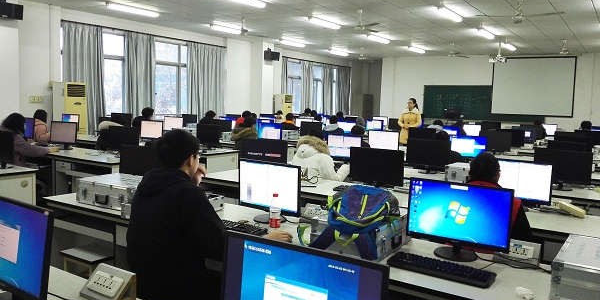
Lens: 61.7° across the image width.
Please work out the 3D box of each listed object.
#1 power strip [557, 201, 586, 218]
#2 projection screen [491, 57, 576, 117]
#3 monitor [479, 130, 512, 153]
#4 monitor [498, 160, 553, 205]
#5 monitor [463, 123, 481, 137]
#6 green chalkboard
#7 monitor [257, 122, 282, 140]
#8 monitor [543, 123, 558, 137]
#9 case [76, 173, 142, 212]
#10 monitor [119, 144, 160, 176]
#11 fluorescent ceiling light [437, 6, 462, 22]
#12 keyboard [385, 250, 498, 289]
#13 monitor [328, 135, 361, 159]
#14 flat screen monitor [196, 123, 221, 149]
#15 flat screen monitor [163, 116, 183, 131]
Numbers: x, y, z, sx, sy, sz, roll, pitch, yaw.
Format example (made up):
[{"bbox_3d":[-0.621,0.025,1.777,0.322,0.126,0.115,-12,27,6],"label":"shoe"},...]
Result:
[{"bbox_3d":[1.947,0.436,3.604,0.055,0.045,0.248,0,6,-18],"label":"power strip"},{"bbox_3d":[7.459,-2.043,16.170,2.410,1.870,0.050,6,7,33],"label":"projection screen"},{"bbox_3d":[3.201,-0.107,8.217,0.506,0.379,0.198,5,6,33],"label":"monitor"},{"bbox_3d":[1.533,0.270,3.607,0.485,0.360,0.200,5,7,33],"label":"monitor"},{"bbox_3d":[3.708,-0.374,10.846,0.470,0.355,0.180,5,7,33],"label":"monitor"},{"bbox_3d":[6.150,-1.585,17.080,4.000,1.170,0.050,5,6,33],"label":"green chalkboard"},{"bbox_3d":[-0.513,-0.281,8.826,0.506,0.361,0.198,5,6,31],"label":"monitor"},{"bbox_3d":[6.269,-0.462,12.756,0.480,0.366,0.200,5,7,33],"label":"monitor"},{"bbox_3d":[-1.222,0.292,3.513,0.555,0.157,0.372,5,6,34],"label":"case"},{"bbox_3d":[-1.197,0.158,3.804,0.500,0.366,0.200,5,7,33],"label":"monitor"},{"bbox_3d":[2.792,-2.518,9.315,0.100,0.100,1.220,5,7,33],"label":"fluorescent ceiling light"},{"bbox_3d":[0.630,0.537,2.254,0.452,0.032,0.148,6,7,36],"label":"keyboard"},{"bbox_3d":[0.553,0.011,6.170,0.500,0.378,0.200,5,6,33],"label":"monitor"},{"bbox_3d":[-1.377,-0.195,7.650,0.500,0.378,0.200,5,6,33],"label":"flat screen monitor"},{"bbox_3d":[-2.580,-0.491,10.309,0.506,0.364,0.198,5,6,28],"label":"flat screen monitor"}]

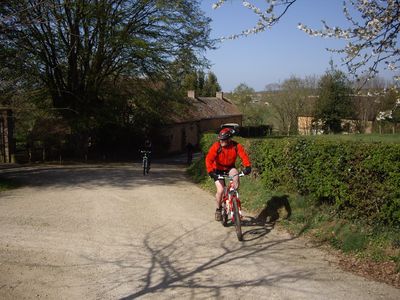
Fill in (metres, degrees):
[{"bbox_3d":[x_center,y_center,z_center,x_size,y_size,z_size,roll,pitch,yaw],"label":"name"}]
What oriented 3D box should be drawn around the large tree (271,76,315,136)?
[{"bbox_3d":[12.218,-5.878,58.000,5.800,7.800,5.500,0,3,0],"label":"large tree"}]

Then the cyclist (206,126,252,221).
[{"bbox_3d":[0.438,0.391,7.000,0.700,1.480,0.850,0,3,-5],"label":"cyclist"}]

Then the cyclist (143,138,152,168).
[{"bbox_3d":[-2.212,0.181,18.500,0.550,1.420,0.850,0,3,0],"label":"cyclist"}]

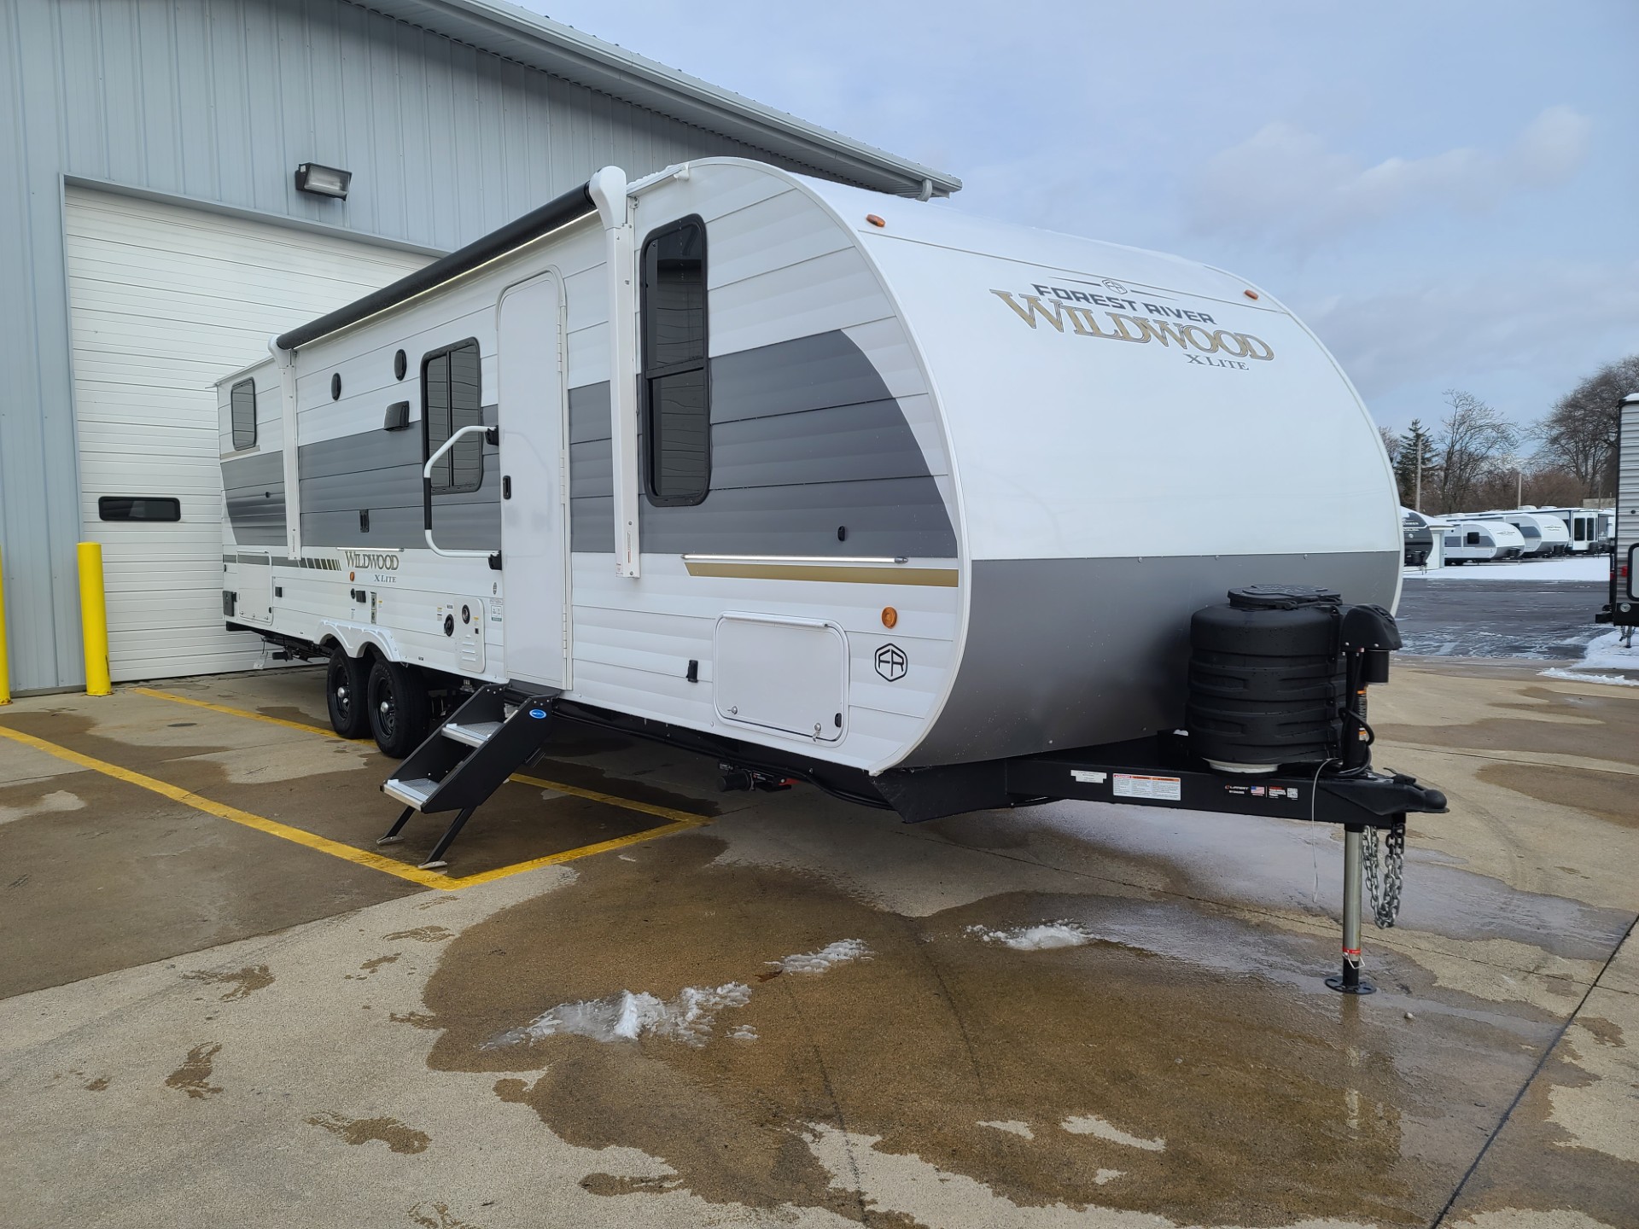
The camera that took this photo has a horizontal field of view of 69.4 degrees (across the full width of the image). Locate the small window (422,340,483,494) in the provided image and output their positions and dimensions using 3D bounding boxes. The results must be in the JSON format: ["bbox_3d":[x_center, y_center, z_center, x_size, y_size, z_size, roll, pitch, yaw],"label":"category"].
[{"bbox_3d":[-1.878,-0.992,6.029,0.060,0.754,0.783,-3,5,-38],"label":"small window"}]

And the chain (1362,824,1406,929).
[{"bbox_3d":[1.703,0.795,3.594,0.080,0.315,0.110,-3,5,-38],"label":"chain"}]

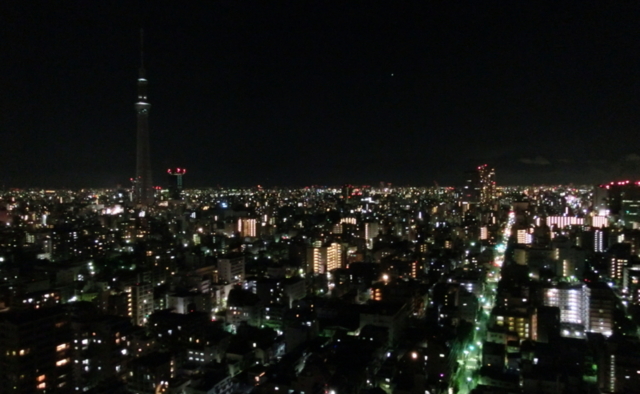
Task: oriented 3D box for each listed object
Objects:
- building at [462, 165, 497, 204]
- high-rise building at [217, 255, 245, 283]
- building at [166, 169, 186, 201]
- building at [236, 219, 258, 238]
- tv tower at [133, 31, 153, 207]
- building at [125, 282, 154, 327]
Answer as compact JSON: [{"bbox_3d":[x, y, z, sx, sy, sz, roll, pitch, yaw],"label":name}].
[{"bbox_3d":[587.470,-36.610,1627.810,108.000,159.000,48.000,0,2,22],"label":"building"},{"bbox_3d":[-83.240,67.220,414.330,14.500,23.500,21.000,0,2,24],"label":"high-rise building"},{"bbox_3d":[-572.760,-35.320,1767.830,48.000,158.000,46.000,0,2,20],"label":"building"},{"bbox_3d":[-116.730,53.180,711.510,28.000,35.500,16.000,0,2,24],"label":"building"},{"bbox_3d":[-624.120,-267.580,1563.290,64.000,634.000,64.000,-1,2,-22],"label":"tv tower"},{"bbox_3d":[-118.000,69.480,291.570,9.500,26.000,14.500,0,2,24],"label":"building"}]

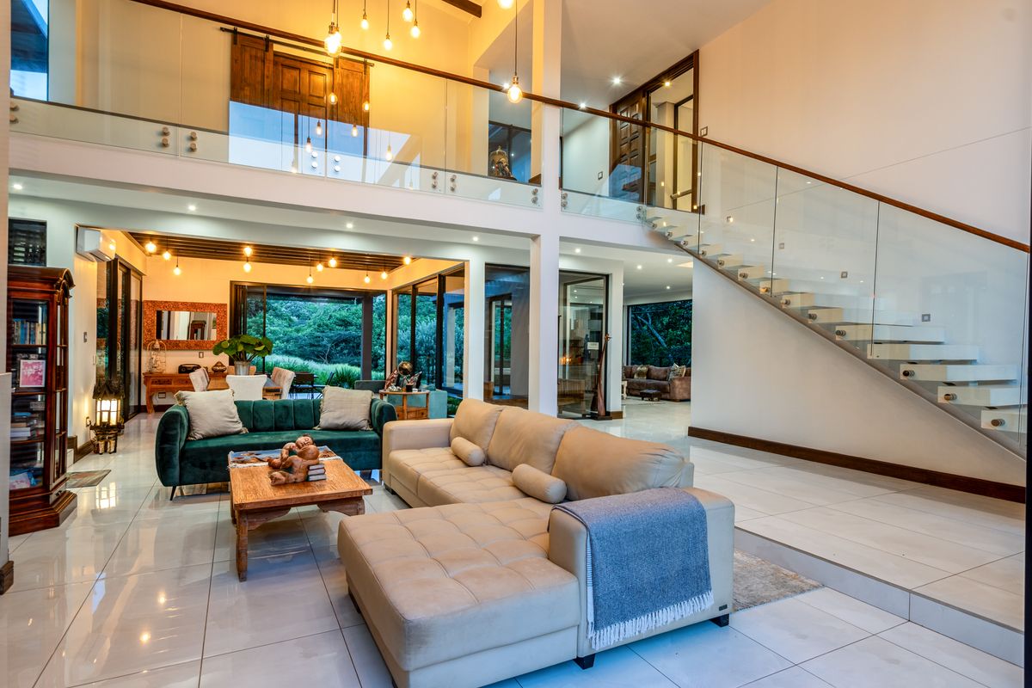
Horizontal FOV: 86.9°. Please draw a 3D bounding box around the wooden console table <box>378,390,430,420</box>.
[{"bbox_3d":[-1.649,1.052,8.008,0.700,0.720,0.700,1,0,-27],"label":"wooden console table"}]

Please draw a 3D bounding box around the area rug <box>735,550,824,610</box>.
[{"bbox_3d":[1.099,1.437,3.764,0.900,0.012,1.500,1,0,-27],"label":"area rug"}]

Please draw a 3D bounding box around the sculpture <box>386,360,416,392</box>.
[{"bbox_3d":[-1.677,0.457,7.956,0.430,0.450,0.280,1,0,-27],"label":"sculpture"}]

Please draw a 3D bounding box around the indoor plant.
[{"bbox_3d":[-4.303,0.223,8.583,0.870,0.770,0.800,1,0,-27],"label":"indoor plant"}]

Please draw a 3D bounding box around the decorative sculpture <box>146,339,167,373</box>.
[{"bbox_3d":[-7.063,0.248,10.714,0.320,0.660,0.280,1,0,-27],"label":"decorative sculpture"}]

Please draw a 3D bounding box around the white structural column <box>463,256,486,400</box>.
[{"bbox_3d":[-0.638,0.053,8.280,0.270,2.640,0.270,1,0,-27],"label":"white structural column"}]

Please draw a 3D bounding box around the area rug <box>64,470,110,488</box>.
[{"bbox_3d":[-4.458,1.377,5.538,0.470,0.012,0.760,1,0,-27],"label":"area rug"}]

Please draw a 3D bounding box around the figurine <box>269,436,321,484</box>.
[{"bbox_3d":[-1.519,0.779,3.753,0.350,0.290,0.250,1,0,-16],"label":"figurine"}]

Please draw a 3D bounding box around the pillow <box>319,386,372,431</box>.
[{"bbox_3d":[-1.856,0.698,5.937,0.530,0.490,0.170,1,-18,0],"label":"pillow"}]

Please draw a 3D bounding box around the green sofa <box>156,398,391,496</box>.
[{"bbox_3d":[-2.384,1.004,5.637,2.180,0.800,0.880,1,0,-24],"label":"green sofa"}]

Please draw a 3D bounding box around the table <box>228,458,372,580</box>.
[{"bbox_3d":[-1.641,1.167,4.007,0.790,0.490,1.620,1,0,-27],"label":"table"}]

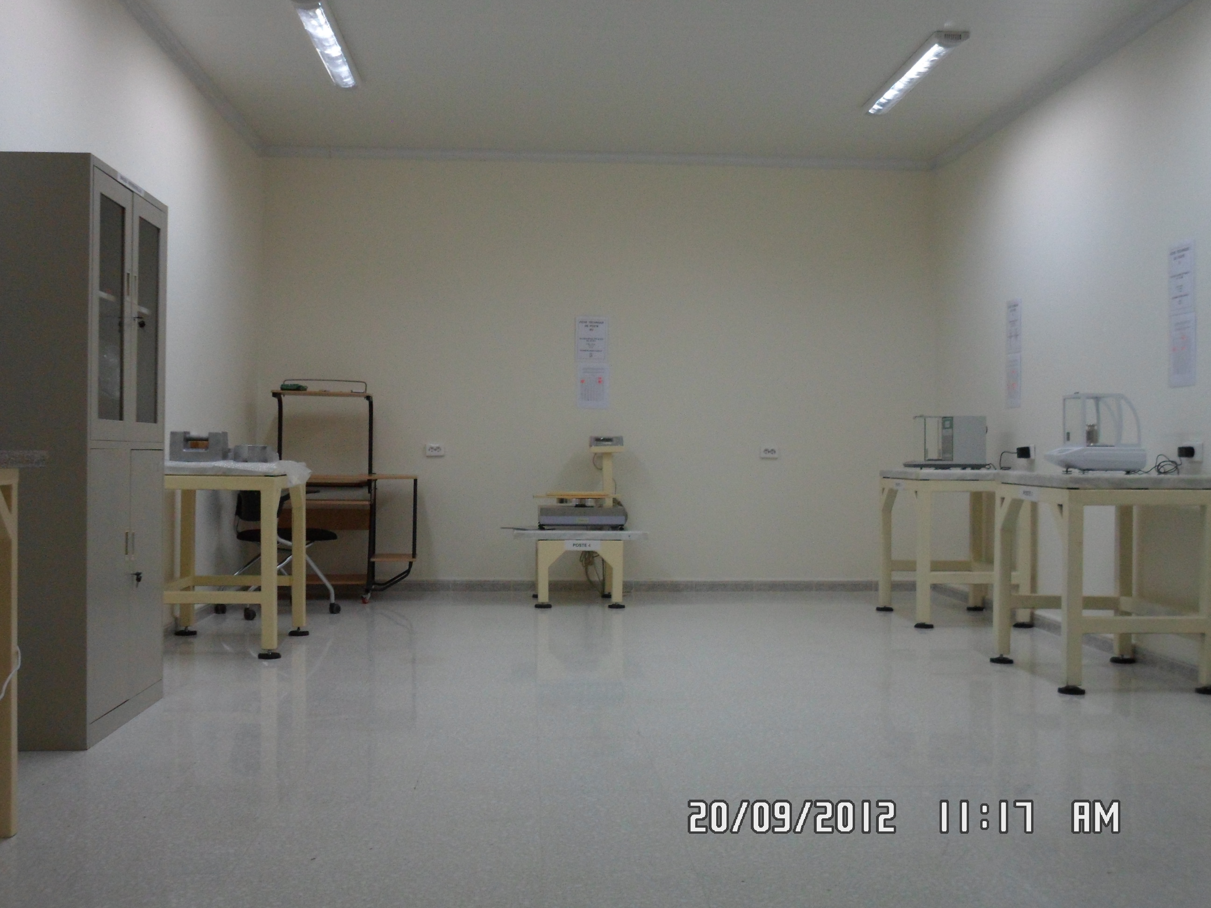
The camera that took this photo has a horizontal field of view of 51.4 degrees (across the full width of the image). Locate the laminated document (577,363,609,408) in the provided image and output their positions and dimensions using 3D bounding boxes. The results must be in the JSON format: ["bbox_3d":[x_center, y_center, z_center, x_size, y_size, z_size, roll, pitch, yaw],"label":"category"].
[{"bbox_3d":[-0.079,-0.447,8.324,0.211,0.299,0.004,0,0,-4],"label":"laminated document"}]

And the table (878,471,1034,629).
[{"bbox_3d":[1.966,0.516,7.155,0.643,0.829,0.795,0,0,-4],"label":"table"}]

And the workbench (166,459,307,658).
[{"bbox_3d":[-1.798,0.481,5.987,0.640,0.851,0.842,0,0,-4],"label":"workbench"}]

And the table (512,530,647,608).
[{"bbox_3d":[-0.173,0.689,7.798,0.799,0.449,0.692,0,0,-4],"label":"table"}]

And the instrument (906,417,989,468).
[{"bbox_3d":[1.942,-0.060,7.198,0.411,0.316,0.234,0,0,-4],"label":"instrument"}]

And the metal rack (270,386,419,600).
[{"bbox_3d":[-1.625,0.218,7.854,0.870,1.370,0.561,0,0,-4],"label":"metal rack"}]

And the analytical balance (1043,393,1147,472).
[{"bbox_3d":[2.055,-0.084,5.294,0.351,0.339,0.215,0,0,-4],"label":"analytical balance"}]

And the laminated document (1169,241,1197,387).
[{"bbox_3d":[2.428,-0.590,5.316,0.004,0.612,0.206,0,0,-4],"label":"laminated document"}]

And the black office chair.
[{"bbox_3d":[-1.844,0.469,7.136,0.580,0.870,0.550,0,0,-37],"label":"black office chair"}]

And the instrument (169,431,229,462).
[{"bbox_3d":[-1.881,-0.035,5.832,0.232,0.136,0.117,0,0,-4],"label":"instrument"}]

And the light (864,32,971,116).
[{"bbox_3d":[1.568,-1.920,6.478,0.154,0.070,1.272,0,0,-4],"label":"light"}]

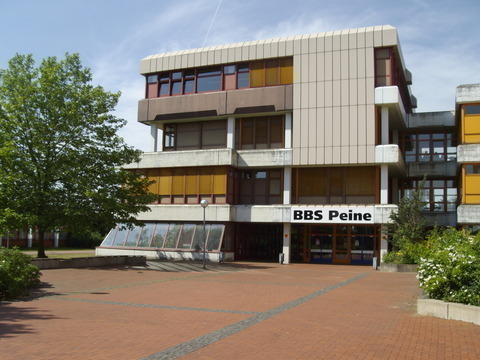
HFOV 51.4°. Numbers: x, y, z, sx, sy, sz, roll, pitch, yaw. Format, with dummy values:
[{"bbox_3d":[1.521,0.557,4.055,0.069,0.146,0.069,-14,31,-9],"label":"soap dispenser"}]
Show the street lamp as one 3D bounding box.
[{"bbox_3d":[-2.061,3.137,29.107,0.440,3.987,0.440,1,-7,0],"label":"street lamp"}]

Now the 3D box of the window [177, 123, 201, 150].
[{"bbox_3d":[-4.341,-3.683,42.364,2.295,2.401,0.150,-1,-8,22],"label":"window"}]

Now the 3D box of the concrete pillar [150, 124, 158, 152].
[{"bbox_3d":[-7.723,-3.724,45.118,0.460,2.624,0.460,-1,-8,22],"label":"concrete pillar"}]

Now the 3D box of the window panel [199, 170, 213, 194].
[{"bbox_3d":[-2.785,0.207,40.756,1.245,1.976,0.100,-1,-8,22],"label":"window panel"}]

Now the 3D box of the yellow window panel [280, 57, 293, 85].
[{"bbox_3d":[3.781,-8.774,40.333,1.037,2.229,0.100,-1,-8,22],"label":"yellow window panel"}]

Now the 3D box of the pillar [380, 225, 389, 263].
[{"bbox_3d":[10.045,4.612,34.678,0.424,3.032,0.424,-1,-8,22],"label":"pillar"}]

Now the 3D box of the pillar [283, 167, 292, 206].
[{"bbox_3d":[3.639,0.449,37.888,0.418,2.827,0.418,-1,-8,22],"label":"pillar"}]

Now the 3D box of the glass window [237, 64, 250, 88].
[{"bbox_3d":[0.333,-8.642,41.760,1.221,2.089,0.120,-1,-8,22],"label":"glass window"}]

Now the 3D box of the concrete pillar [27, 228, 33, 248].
[{"bbox_3d":[-25.303,7.001,60.292,0.347,2.514,0.347,-1,-8,22],"label":"concrete pillar"}]

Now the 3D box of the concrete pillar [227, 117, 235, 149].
[{"bbox_3d":[-0.755,-3.906,42.245,0.460,2.801,0.460,-1,-8,22],"label":"concrete pillar"}]

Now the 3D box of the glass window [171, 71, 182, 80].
[{"bbox_3d":[-5.567,-9.234,44.291,1.120,0.880,0.100,-1,-8,22],"label":"glass window"}]

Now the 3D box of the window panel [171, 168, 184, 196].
[{"bbox_3d":[-5.185,0.191,41.757,1.288,2.152,0.100,-1,-8,22],"label":"window panel"}]

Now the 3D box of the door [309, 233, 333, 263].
[{"bbox_3d":[6.178,5.248,37.730,1.736,2.094,0.120,-1,-7,22],"label":"door"}]

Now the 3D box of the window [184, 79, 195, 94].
[{"bbox_3d":[-4.087,-7.648,41.016,1.022,1.315,0.100,-1,-7,22],"label":"window"}]

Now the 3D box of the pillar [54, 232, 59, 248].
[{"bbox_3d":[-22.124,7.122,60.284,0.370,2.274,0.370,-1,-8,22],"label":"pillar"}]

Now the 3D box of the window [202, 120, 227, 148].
[{"bbox_3d":[-2.189,-3.903,43.148,2.296,2.520,0.120,-1,-8,22],"label":"window"}]

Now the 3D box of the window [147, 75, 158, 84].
[{"bbox_3d":[-7.381,-8.527,42.491,1.095,0.767,0.100,-1,-7,22],"label":"window"}]

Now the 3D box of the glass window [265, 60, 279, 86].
[{"bbox_3d":[2.534,-8.412,39.415,1.167,2.130,0.120,-1,-8,22],"label":"glass window"}]

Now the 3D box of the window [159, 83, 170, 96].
[{"bbox_3d":[-6.295,-7.557,41.919,1.059,1.187,0.100,-1,-7,22],"label":"window"}]

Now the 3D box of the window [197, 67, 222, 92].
[{"bbox_3d":[-2.437,-8.057,40.384,2.293,2.132,0.100,-1,-7,22],"label":"window"}]

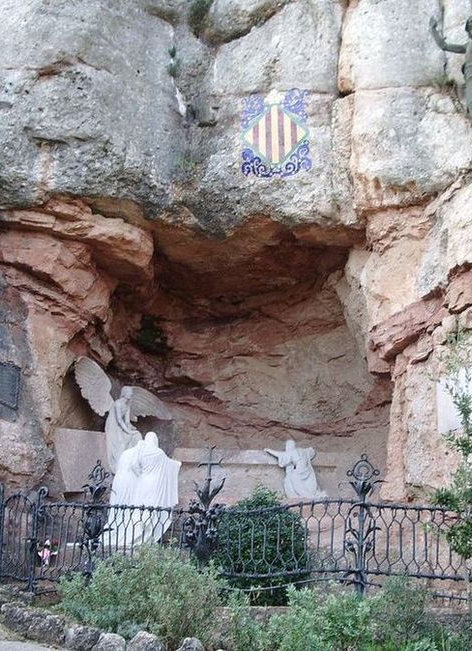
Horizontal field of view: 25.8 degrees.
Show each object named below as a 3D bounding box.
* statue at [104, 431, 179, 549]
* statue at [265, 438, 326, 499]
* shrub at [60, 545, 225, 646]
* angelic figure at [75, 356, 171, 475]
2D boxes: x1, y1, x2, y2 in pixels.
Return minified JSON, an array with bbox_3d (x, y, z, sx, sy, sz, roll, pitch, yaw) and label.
[{"bbox_3d":[-1.462,2.564,16.100,1.200,1.850,1.000,6,-13,-17],"label":"statue"},{"bbox_3d":[1.058,2.517,18.000,0.900,1.030,0.850,11,-16,-35],"label":"statue"},{"bbox_3d":[-1.017,2.937,11.200,1.750,1.100,1.500,2,-13,0],"label":"shrub"},{"bbox_3d":[-1.879,1.487,17.200,1.750,1.950,1.150,12,-16,-36],"label":"angelic figure"}]

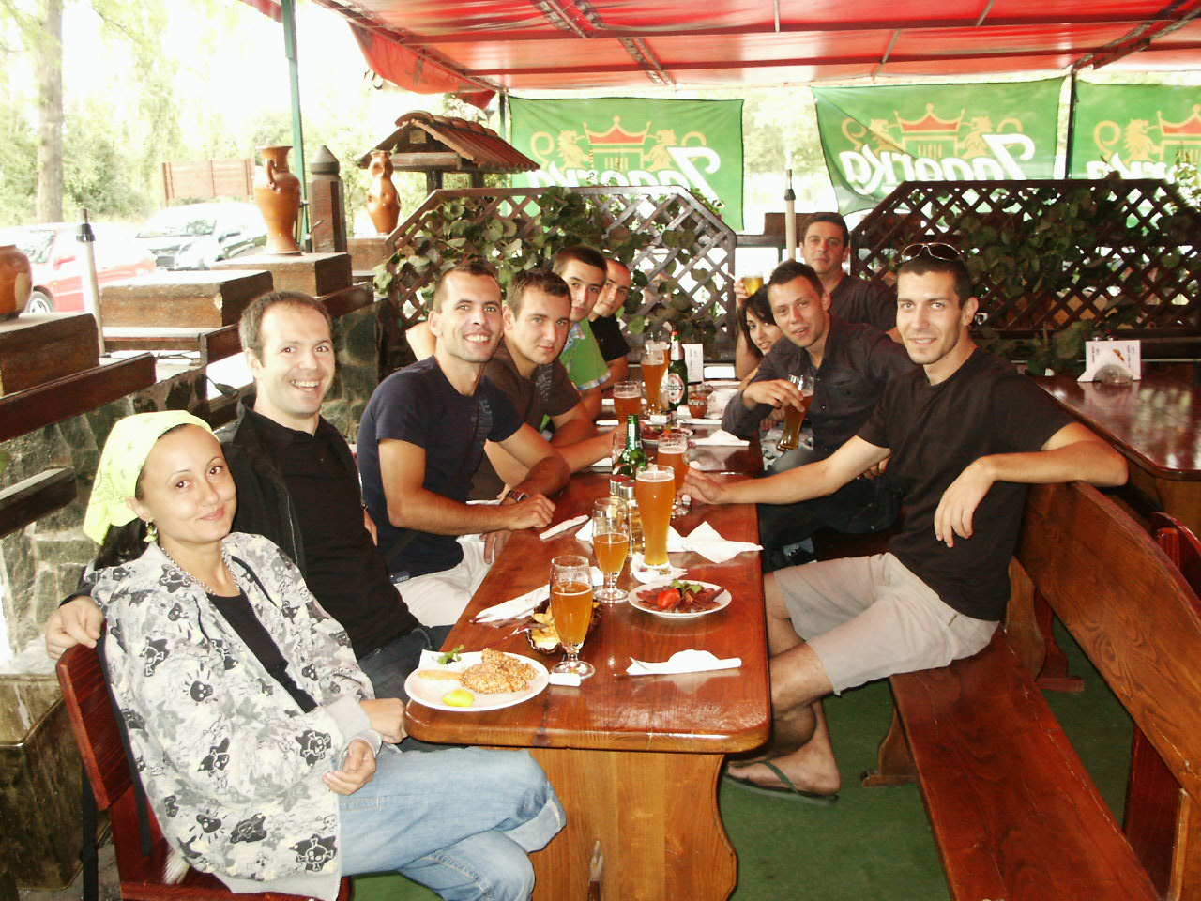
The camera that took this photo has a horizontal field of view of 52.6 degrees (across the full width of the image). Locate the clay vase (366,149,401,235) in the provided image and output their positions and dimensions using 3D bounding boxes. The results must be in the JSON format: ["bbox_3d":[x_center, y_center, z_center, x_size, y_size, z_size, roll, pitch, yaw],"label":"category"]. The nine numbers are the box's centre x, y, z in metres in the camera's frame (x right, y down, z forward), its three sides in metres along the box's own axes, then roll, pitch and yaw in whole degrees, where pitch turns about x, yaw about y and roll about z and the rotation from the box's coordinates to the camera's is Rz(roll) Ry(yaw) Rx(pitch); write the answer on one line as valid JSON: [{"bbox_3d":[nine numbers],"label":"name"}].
[{"bbox_3d":[-1.151,-1.353,6.354,0.178,0.425,0.175,0,12,6],"label":"clay vase"}]

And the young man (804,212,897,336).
[{"bbox_3d":[0.846,-0.221,4.827,0.560,1.390,0.720,10,17,39],"label":"young man"}]

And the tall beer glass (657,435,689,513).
[{"bbox_3d":[0.189,0.059,3.097,0.083,0.200,0.083,0,12,6],"label":"tall beer glass"}]

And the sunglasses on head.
[{"bbox_3d":[0.739,-0.406,2.648,0.146,0.048,0.140,7,-15,35],"label":"sunglasses on head"}]

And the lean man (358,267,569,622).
[{"bbox_3d":[-0.296,0.244,2.990,0.780,1.350,0.550,8,16,33],"label":"lean man"}]

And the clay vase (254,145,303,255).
[{"bbox_3d":[-1.289,-0.990,4.805,0.195,0.420,0.190,0,12,6],"label":"clay vase"}]

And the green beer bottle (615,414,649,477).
[{"bbox_3d":[0.074,0.050,2.932,0.069,0.262,0.069,-1,13,0],"label":"green beer bottle"}]

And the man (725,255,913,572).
[{"bbox_3d":[0.685,0.133,3.487,0.750,1.360,0.600,-11,15,-36],"label":"man"}]

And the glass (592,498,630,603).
[{"bbox_3d":[0.021,0.197,2.450,0.073,0.193,0.073,-1,13,0],"label":"glass"}]

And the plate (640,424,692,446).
[{"bbox_3d":[0.201,-0.063,3.905,0.205,0.040,0.205,-1,13,0],"label":"plate"}]

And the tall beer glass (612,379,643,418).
[{"bbox_3d":[0.084,-0.089,3.705,0.083,0.232,0.083,0,12,6],"label":"tall beer glass"}]

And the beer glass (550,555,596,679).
[{"bbox_3d":[-0.050,0.286,2.097,0.077,0.198,0.077,0,12,6],"label":"beer glass"}]

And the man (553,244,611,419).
[{"bbox_3d":[-0.090,0.000,4.053,0.750,1.340,0.520,6,15,27],"label":"man"}]

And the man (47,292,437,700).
[{"bbox_3d":[-0.526,0.434,2.186,0.850,1.400,0.820,5,14,29],"label":"man"}]

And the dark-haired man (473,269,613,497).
[{"bbox_3d":[-0.177,0.167,3.404,0.780,1.310,0.540,8,16,33],"label":"dark-haired man"}]

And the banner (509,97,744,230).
[{"bbox_3d":[0.149,-1.652,7.000,1.360,0.770,0.030,0,13,3],"label":"banner"}]

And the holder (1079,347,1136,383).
[{"bbox_3d":[2.013,-0.334,4.800,0.190,0.140,0.065,4,14,25],"label":"holder"}]

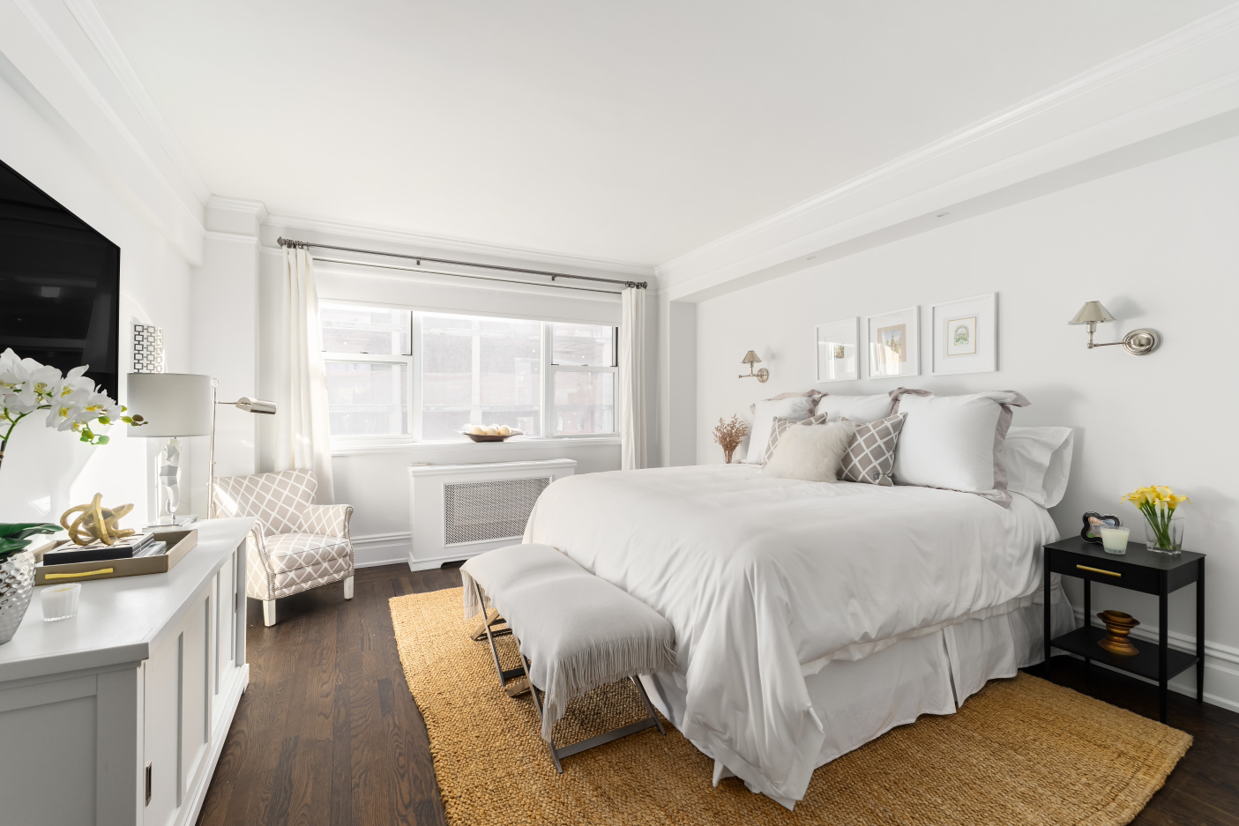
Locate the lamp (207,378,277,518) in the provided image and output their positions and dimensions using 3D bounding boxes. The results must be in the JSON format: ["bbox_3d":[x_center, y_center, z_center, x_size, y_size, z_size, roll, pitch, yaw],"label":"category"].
[{"bbox_3d":[-2.163,0.519,2.929,0.240,1.420,0.490,0,0,21],"label":"lamp"}]

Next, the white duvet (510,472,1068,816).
[{"bbox_3d":[0.754,0.800,2.958,1.950,0.838,2.188,0,0,-28],"label":"white duvet"}]

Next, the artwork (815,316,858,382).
[{"bbox_3d":[1.639,-0.470,3.931,0.022,0.450,0.390,0,0,-28],"label":"artwork"}]

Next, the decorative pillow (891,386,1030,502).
[{"bbox_3d":[1.718,0.142,2.674,0.190,0.540,0.630,20,-9,-27],"label":"decorative pillow"}]

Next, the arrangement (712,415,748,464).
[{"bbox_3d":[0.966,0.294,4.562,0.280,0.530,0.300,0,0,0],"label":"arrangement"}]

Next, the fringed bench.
[{"bbox_3d":[-0.320,1.019,2.435,0.500,0.463,1.337,0,0,-28],"label":"fringed bench"}]

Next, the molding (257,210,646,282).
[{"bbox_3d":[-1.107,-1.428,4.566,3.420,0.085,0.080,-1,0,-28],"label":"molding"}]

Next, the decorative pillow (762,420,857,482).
[{"bbox_3d":[1.178,0.223,3.199,0.180,0.380,0.540,28,-13,-25],"label":"decorative pillow"}]

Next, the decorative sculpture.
[{"bbox_3d":[-1.957,0.390,1.938,0.180,0.170,0.190,0,0,-28],"label":"decorative sculpture"}]

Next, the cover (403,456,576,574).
[{"bbox_3d":[-1.055,0.827,4.416,1.390,0.775,0.375,-1,0,-28],"label":"cover"}]

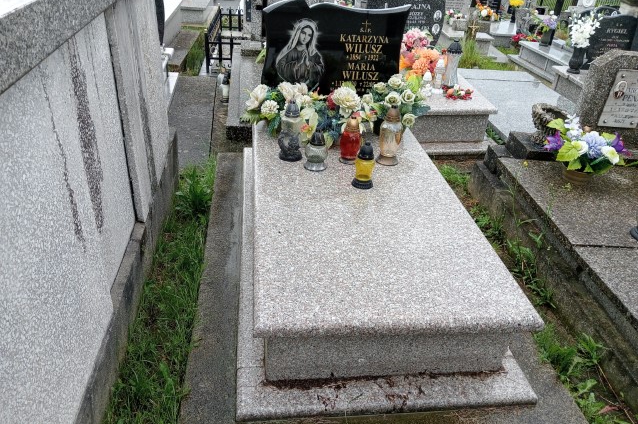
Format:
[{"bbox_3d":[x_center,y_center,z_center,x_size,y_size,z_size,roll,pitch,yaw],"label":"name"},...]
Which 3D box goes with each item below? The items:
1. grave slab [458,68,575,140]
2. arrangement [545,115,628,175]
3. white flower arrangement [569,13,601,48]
[{"bbox_3d":[1.858,-0.991,4.891,1.000,0.120,2.050,2,31,-4],"label":"grave slab"},{"bbox_3d":[1.605,-0.378,3.048,0.462,0.367,0.367,2,29,-4],"label":"arrangement"},{"bbox_3d":[2.821,-1.910,5.431,0.326,0.357,0.273,2,29,-4],"label":"white flower arrangement"}]

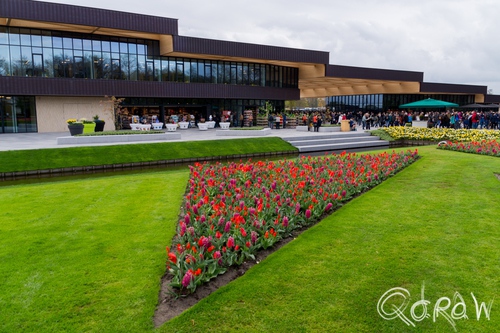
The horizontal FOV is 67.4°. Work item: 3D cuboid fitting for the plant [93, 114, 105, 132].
[{"bbox_3d":[-14.529,-4.129,36.000,1.150,1.580,1.150,-4,9,-22],"label":"plant"}]

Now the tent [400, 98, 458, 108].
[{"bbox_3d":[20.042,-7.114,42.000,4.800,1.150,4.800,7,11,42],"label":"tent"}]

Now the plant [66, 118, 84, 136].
[{"bbox_3d":[-14.645,-3.294,31.500,1.400,1.420,1.350,-4,9,-25],"label":"plant"}]

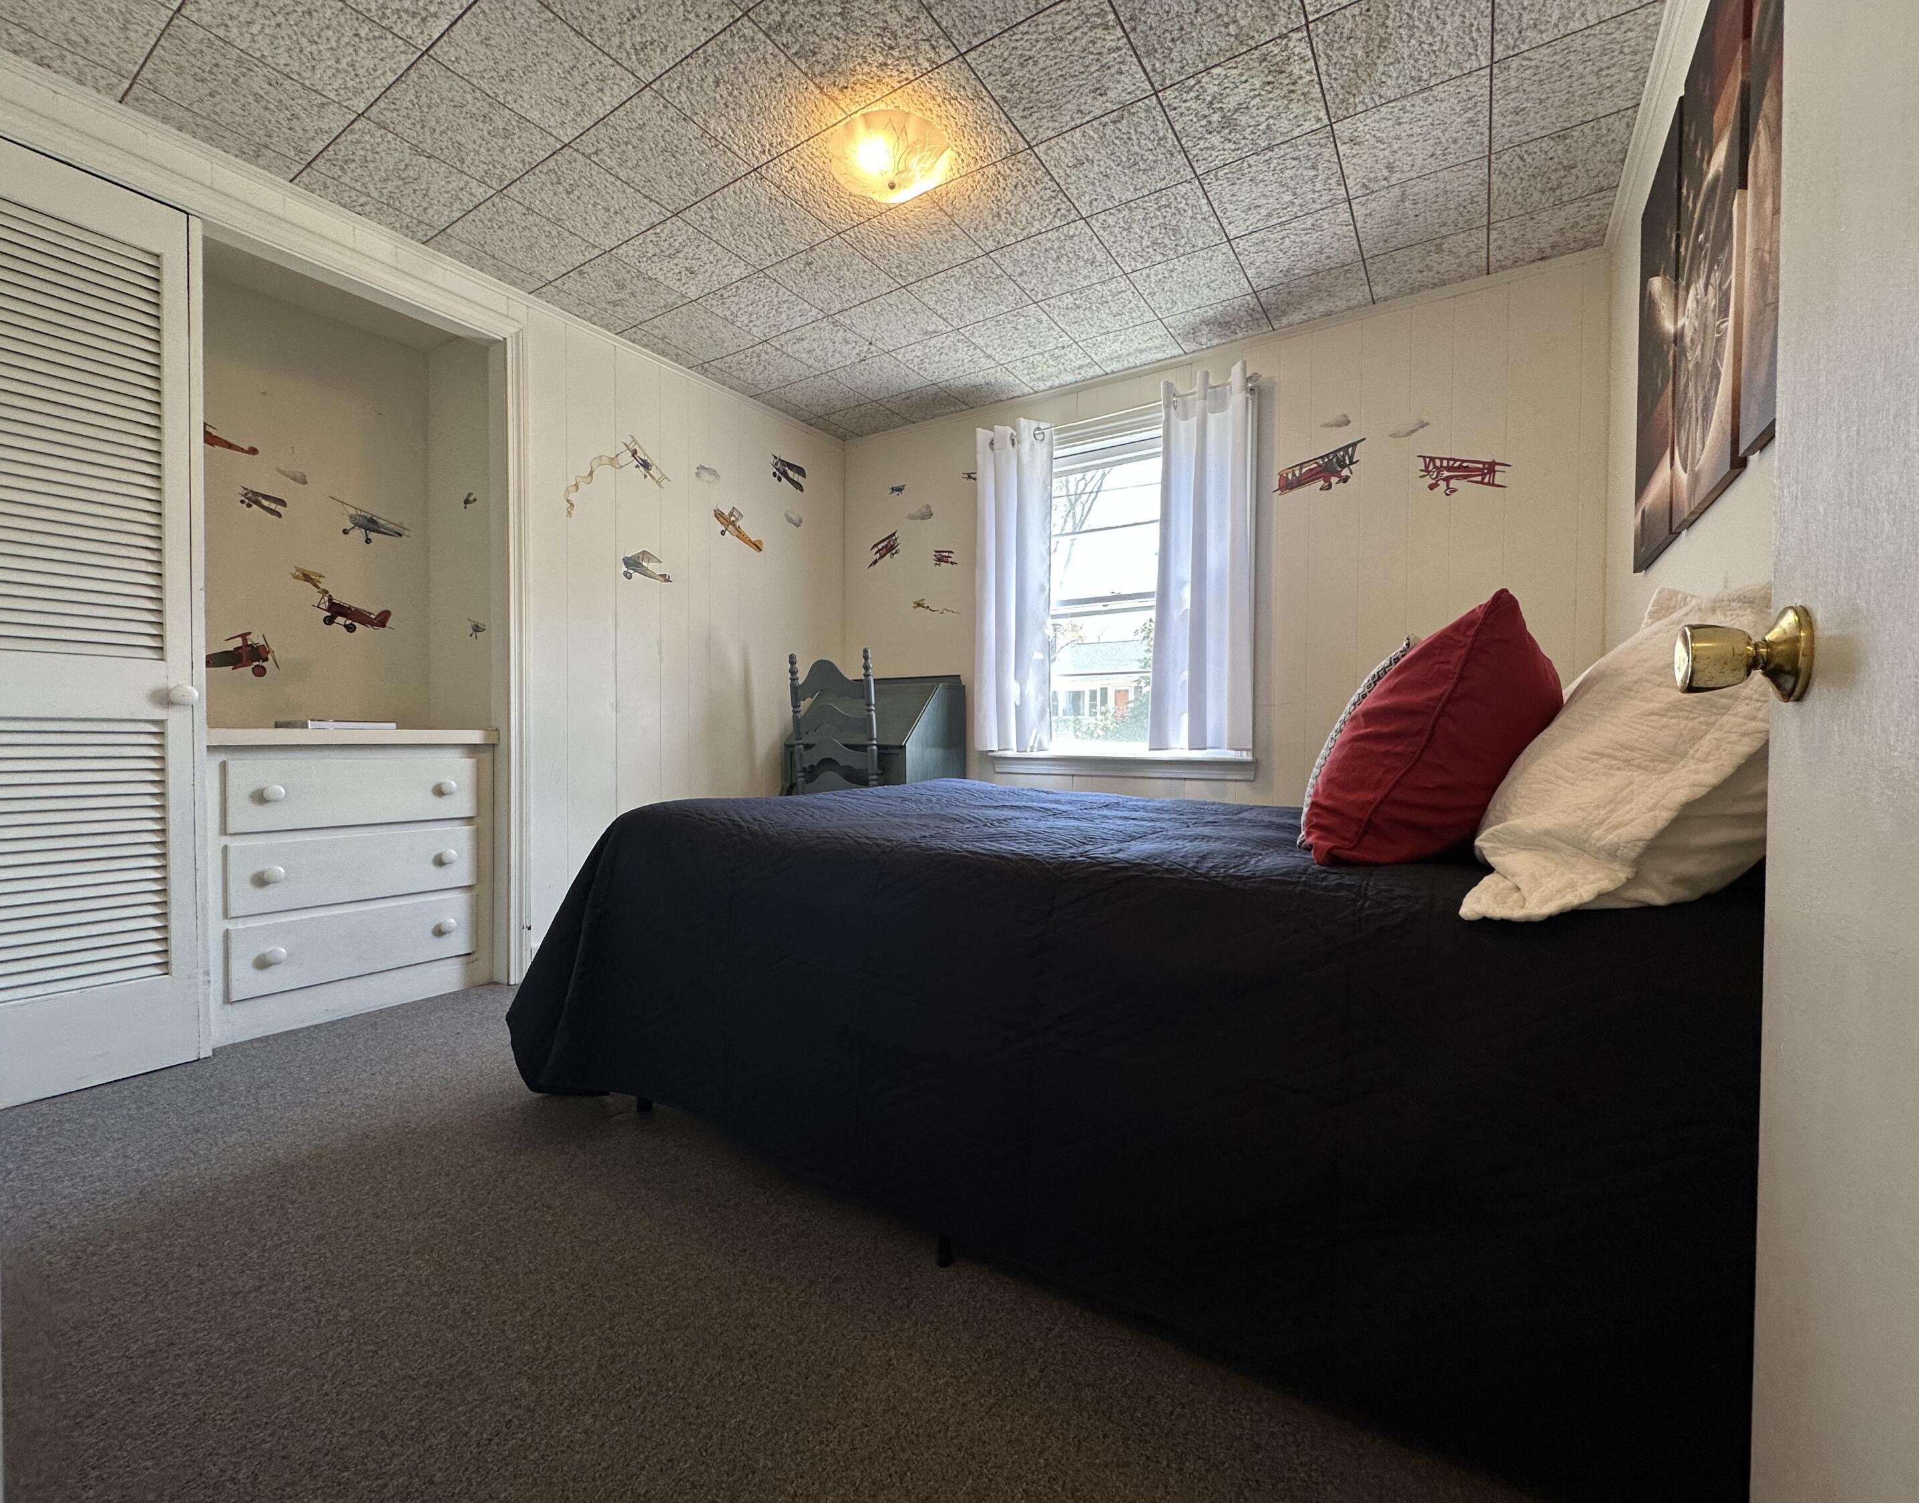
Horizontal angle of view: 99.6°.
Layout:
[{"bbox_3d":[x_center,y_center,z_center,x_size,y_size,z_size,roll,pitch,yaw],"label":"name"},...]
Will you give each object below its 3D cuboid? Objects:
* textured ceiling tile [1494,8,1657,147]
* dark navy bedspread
[{"bbox_3d":[1.305,-1.441,1.740,0.275,0.018,0.305,0,0,33],"label":"textured ceiling tile"},{"bbox_3d":[0.214,0.399,1.805,2.118,0.597,1.518,0,0,33],"label":"dark navy bedspread"}]

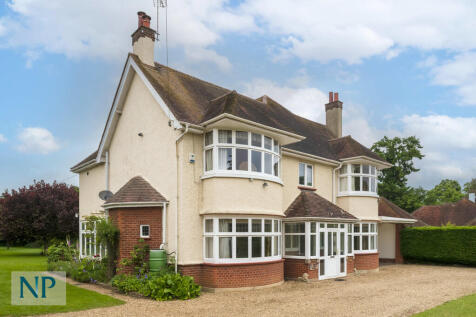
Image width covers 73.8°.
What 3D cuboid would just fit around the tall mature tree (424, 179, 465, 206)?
[{"bbox_3d":[35.719,8.843,55.000,6.800,10.600,6.500,-4,-7,33],"label":"tall mature tree"}]

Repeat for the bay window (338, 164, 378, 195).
[{"bbox_3d":[6.512,1.258,16.765,2.400,1.584,1.200,5,-8,-40],"label":"bay window"}]

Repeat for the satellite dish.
[{"bbox_3d":[-5.850,1.670,14.100,0.650,0.500,0.400,2,-5,-18],"label":"satellite dish"}]

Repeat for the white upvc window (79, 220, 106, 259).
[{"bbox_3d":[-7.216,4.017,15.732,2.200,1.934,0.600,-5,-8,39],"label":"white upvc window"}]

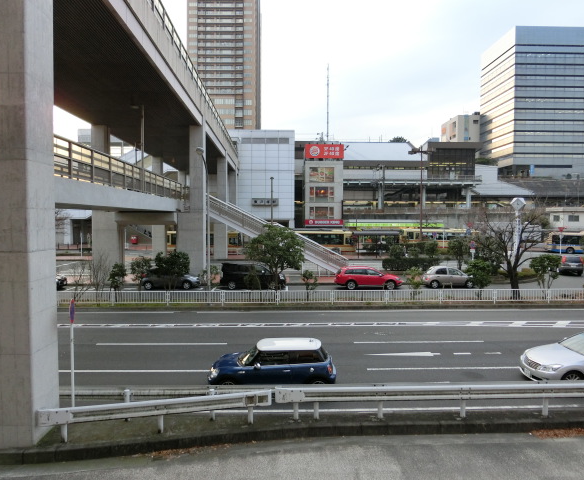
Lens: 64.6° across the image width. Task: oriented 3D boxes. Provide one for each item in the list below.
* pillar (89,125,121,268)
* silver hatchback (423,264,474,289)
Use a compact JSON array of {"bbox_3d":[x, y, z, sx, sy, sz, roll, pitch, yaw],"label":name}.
[{"bbox_3d":[-13.100,-2.430,32.800,1.870,10.950,1.200,0,3,-3],"label":"pillar"},{"bbox_3d":[10.980,2.500,32.100,3.720,1.520,1.660,0,3,-2],"label":"silver hatchback"}]

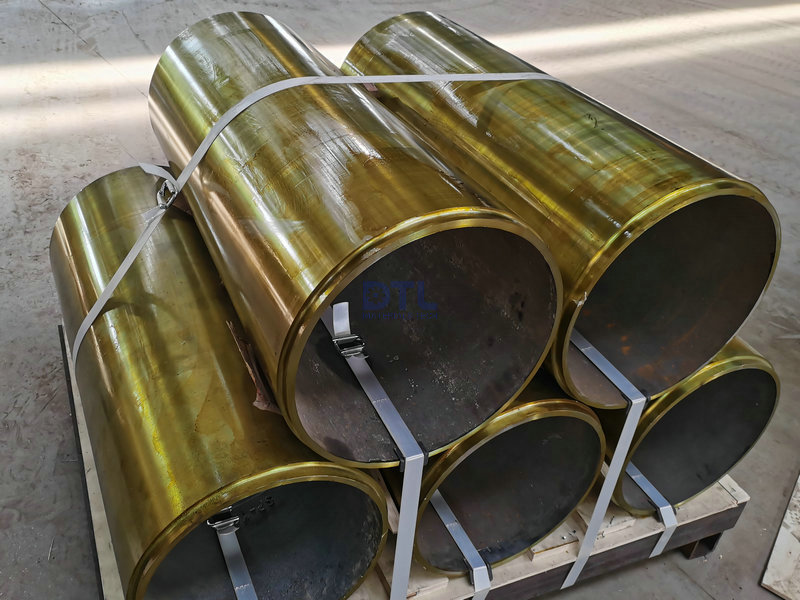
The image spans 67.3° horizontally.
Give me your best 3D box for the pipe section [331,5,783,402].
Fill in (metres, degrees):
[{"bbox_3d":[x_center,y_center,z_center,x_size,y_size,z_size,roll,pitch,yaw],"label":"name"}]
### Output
[{"bbox_3d":[0.240,-0.285,1.371,0.460,0.460,1.040,-11,39,-21],"label":"pipe section"}]

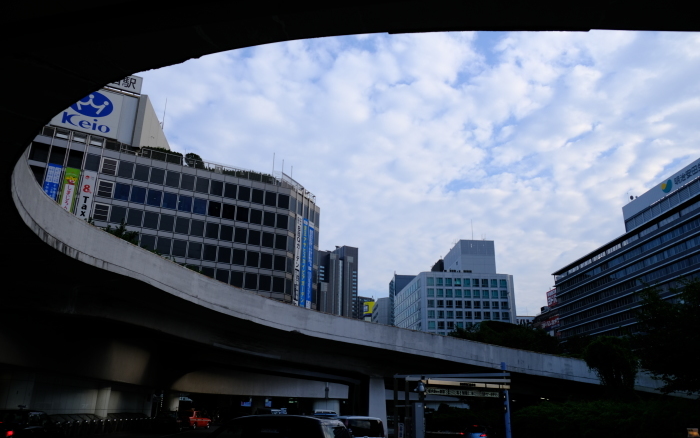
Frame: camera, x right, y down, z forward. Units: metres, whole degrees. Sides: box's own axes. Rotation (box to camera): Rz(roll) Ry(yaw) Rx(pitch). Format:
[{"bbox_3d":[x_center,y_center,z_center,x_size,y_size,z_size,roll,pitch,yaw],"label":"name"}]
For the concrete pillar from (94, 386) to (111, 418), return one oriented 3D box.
[{"bbox_3d":[-23.091,17.135,48.953,1.200,3.000,1.200,11,-21,-28],"label":"concrete pillar"}]

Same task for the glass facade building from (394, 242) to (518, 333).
[{"bbox_3d":[38.331,39.430,199.862,33.370,53.000,46.520,2,-18,-4],"label":"glass facade building"}]

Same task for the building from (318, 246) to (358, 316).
[{"bbox_3d":[-18.291,103.996,543.916,34.000,146.000,45.000,11,-21,-27],"label":"building"}]

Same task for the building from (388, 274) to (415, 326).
[{"bbox_3d":[28.687,53.275,241.166,18.000,52.500,18.000,2,-18,-3],"label":"building"}]

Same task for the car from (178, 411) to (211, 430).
[{"bbox_3d":[-13.661,17.325,45.367,1.700,1.520,4.700,-2,-19,9],"label":"car"}]

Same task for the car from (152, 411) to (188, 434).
[{"bbox_3d":[-13.882,15.581,40.465,1.700,1.520,4.700,2,-18,-3],"label":"car"}]

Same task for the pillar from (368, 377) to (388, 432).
[{"bbox_3d":[1.653,11.180,30.437,1.150,3.700,1.150,1,-18,0],"label":"pillar"}]

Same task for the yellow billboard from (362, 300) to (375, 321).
[{"bbox_3d":[10.893,53.684,308.946,8.500,10.000,1.000,-5,-20,19],"label":"yellow billboard"}]

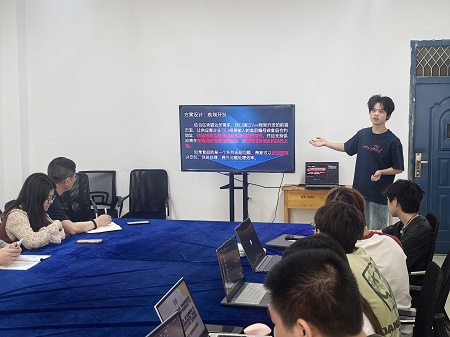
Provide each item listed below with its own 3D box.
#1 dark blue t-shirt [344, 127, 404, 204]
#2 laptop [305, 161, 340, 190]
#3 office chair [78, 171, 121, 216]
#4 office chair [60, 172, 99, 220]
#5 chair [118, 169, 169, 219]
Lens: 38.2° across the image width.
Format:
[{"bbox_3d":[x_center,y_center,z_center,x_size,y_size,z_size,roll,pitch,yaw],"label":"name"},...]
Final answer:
[{"bbox_3d":[1.404,-0.028,6.100,0.540,0.730,0.310,2,6,29],"label":"dark blue t-shirt"},{"bbox_3d":[1.038,0.067,6.950,0.360,0.250,0.290,0,5,6],"label":"laptop"},{"bbox_3d":[-1.392,0.502,7.150,0.580,0.910,0.600,-1,5,-8],"label":"office chair"},{"bbox_3d":[-1.528,0.545,6.550,0.570,0.930,0.630,-2,5,-17],"label":"office chair"},{"bbox_3d":[-0.874,0.497,7.050,0.570,0.930,0.630,0,5,4],"label":"chair"}]

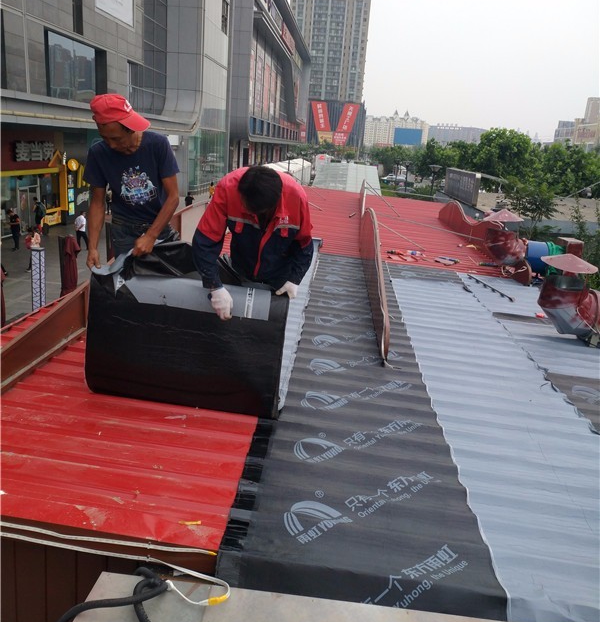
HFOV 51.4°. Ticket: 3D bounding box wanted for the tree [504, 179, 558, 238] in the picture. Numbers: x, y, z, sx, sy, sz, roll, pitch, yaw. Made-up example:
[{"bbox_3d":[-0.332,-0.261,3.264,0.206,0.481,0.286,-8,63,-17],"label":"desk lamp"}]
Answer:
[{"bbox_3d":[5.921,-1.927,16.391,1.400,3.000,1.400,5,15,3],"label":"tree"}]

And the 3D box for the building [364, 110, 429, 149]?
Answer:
[{"bbox_3d":[111.539,-212.768,739.486,74.000,46.000,28.000,5,15,3],"label":"building"}]

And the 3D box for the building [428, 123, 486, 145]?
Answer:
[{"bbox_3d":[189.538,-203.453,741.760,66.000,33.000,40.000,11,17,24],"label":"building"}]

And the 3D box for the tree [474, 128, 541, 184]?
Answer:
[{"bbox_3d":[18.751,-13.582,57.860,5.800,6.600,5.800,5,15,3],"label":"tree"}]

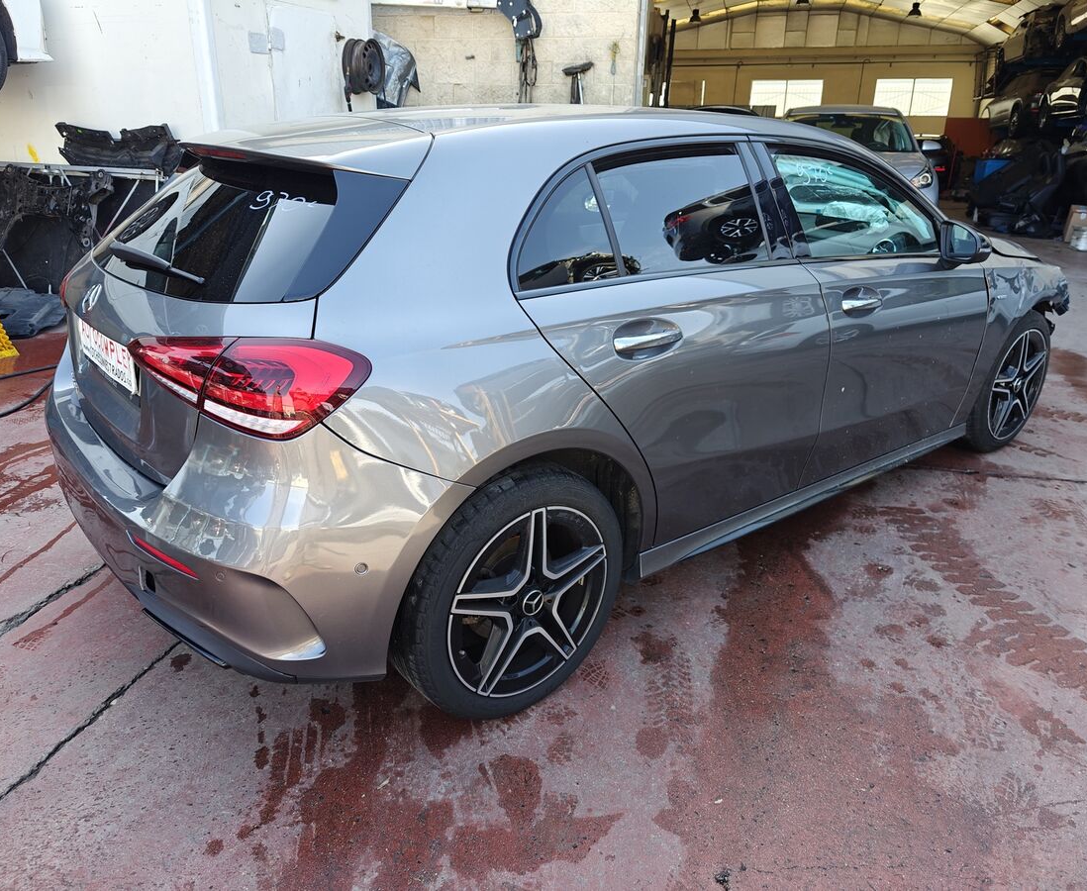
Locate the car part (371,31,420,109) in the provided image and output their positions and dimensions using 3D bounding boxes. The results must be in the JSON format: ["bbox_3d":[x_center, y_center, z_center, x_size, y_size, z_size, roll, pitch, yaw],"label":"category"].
[{"bbox_3d":[-1.321,-3.297,7.000,0.450,0.720,0.250,-5,21,-14],"label":"car part"}]

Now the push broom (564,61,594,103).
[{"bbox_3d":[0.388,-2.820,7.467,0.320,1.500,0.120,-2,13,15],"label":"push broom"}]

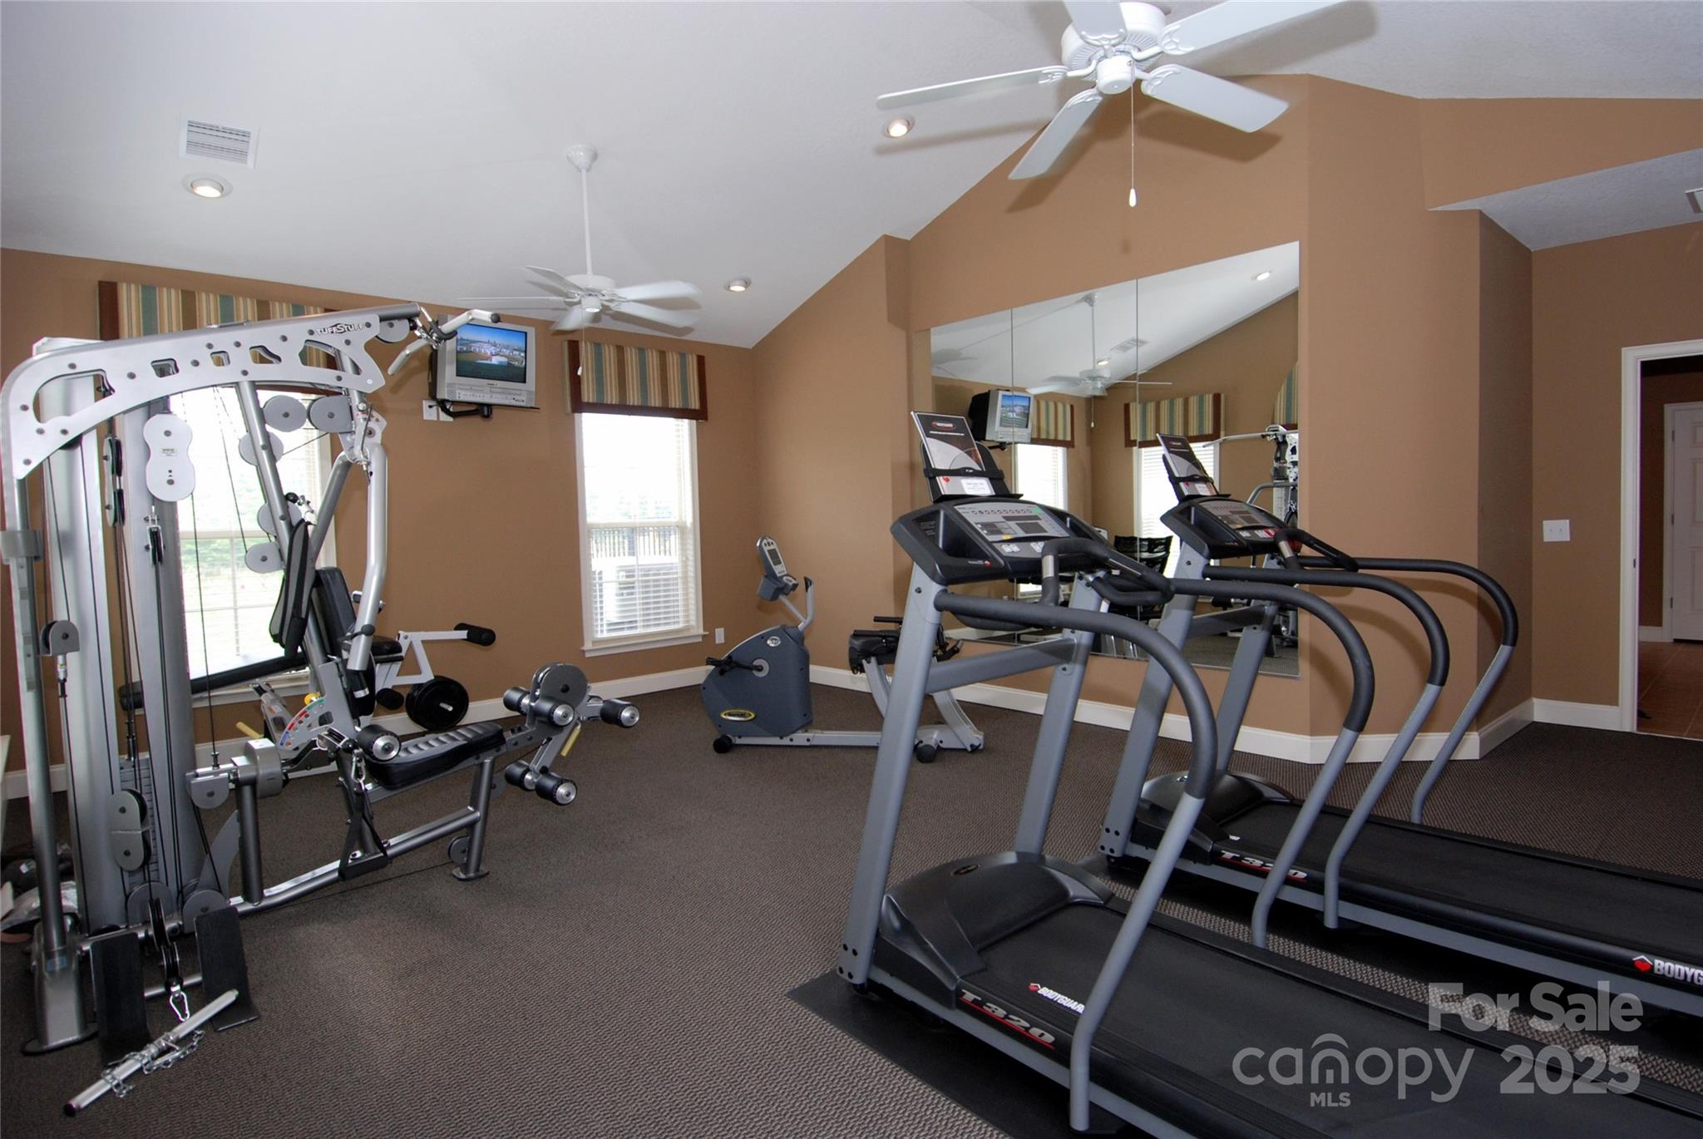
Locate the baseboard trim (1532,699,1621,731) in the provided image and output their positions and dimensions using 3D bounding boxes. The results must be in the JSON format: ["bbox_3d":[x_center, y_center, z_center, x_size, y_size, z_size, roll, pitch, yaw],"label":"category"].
[{"bbox_3d":[4.136,0.829,4.867,0.018,0.134,0.378,-4,4,-41],"label":"baseboard trim"}]

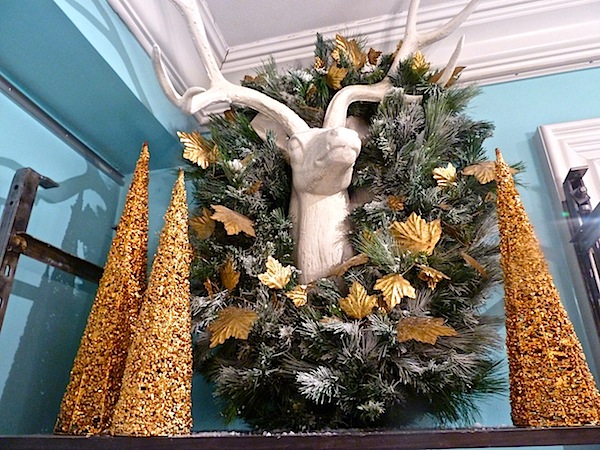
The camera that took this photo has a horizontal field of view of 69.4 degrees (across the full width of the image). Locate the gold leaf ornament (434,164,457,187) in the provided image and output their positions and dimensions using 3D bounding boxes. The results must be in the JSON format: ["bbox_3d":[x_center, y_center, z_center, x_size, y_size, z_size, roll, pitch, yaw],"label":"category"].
[{"bbox_3d":[0.388,-0.136,1.164,0.068,0.068,0.025,-10,-12,19],"label":"gold leaf ornament"}]

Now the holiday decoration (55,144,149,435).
[{"bbox_3d":[-0.435,0.109,1.091,0.180,0.750,0.180,-7,-25,13],"label":"holiday decoration"}]

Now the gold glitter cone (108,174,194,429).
[{"bbox_3d":[-0.291,0.135,0.967,0.151,0.600,0.151,-7,-25,13],"label":"gold glitter cone"}]

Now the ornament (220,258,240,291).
[{"bbox_3d":[-0.190,0.136,1.187,0.066,0.092,0.030,10,-19,-23],"label":"ornament"}]

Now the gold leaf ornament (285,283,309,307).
[{"bbox_3d":[-0.009,0.179,1.103,0.064,0.059,0.025,-1,-17,-1],"label":"gold leaf ornament"}]

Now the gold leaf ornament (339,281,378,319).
[{"bbox_3d":[0.139,0.177,1.027,0.095,0.090,0.030,-4,-18,7],"label":"gold leaf ornament"}]

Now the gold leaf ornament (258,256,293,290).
[{"bbox_3d":[-0.065,0.129,1.154,0.091,0.091,0.030,0,-16,-3],"label":"gold leaf ornament"}]

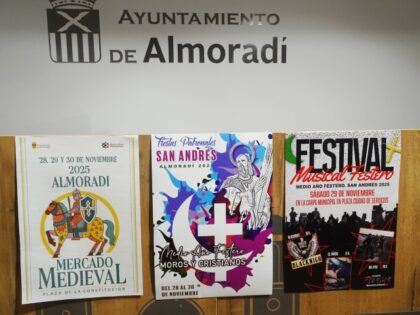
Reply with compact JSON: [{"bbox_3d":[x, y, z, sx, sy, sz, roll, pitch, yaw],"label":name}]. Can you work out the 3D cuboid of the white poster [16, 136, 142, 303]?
[{"bbox_3d":[-0.327,0.157,0.740,0.300,0.424,0.010,-1,3,-5],"label":"white poster"}]

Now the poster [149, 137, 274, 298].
[{"bbox_3d":[0.010,0.152,0.740,0.300,0.424,0.010,-1,4,-3],"label":"poster"}]

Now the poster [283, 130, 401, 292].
[{"bbox_3d":[0.343,0.146,0.759,0.300,0.424,0.010,-1,5,-3],"label":"poster"}]

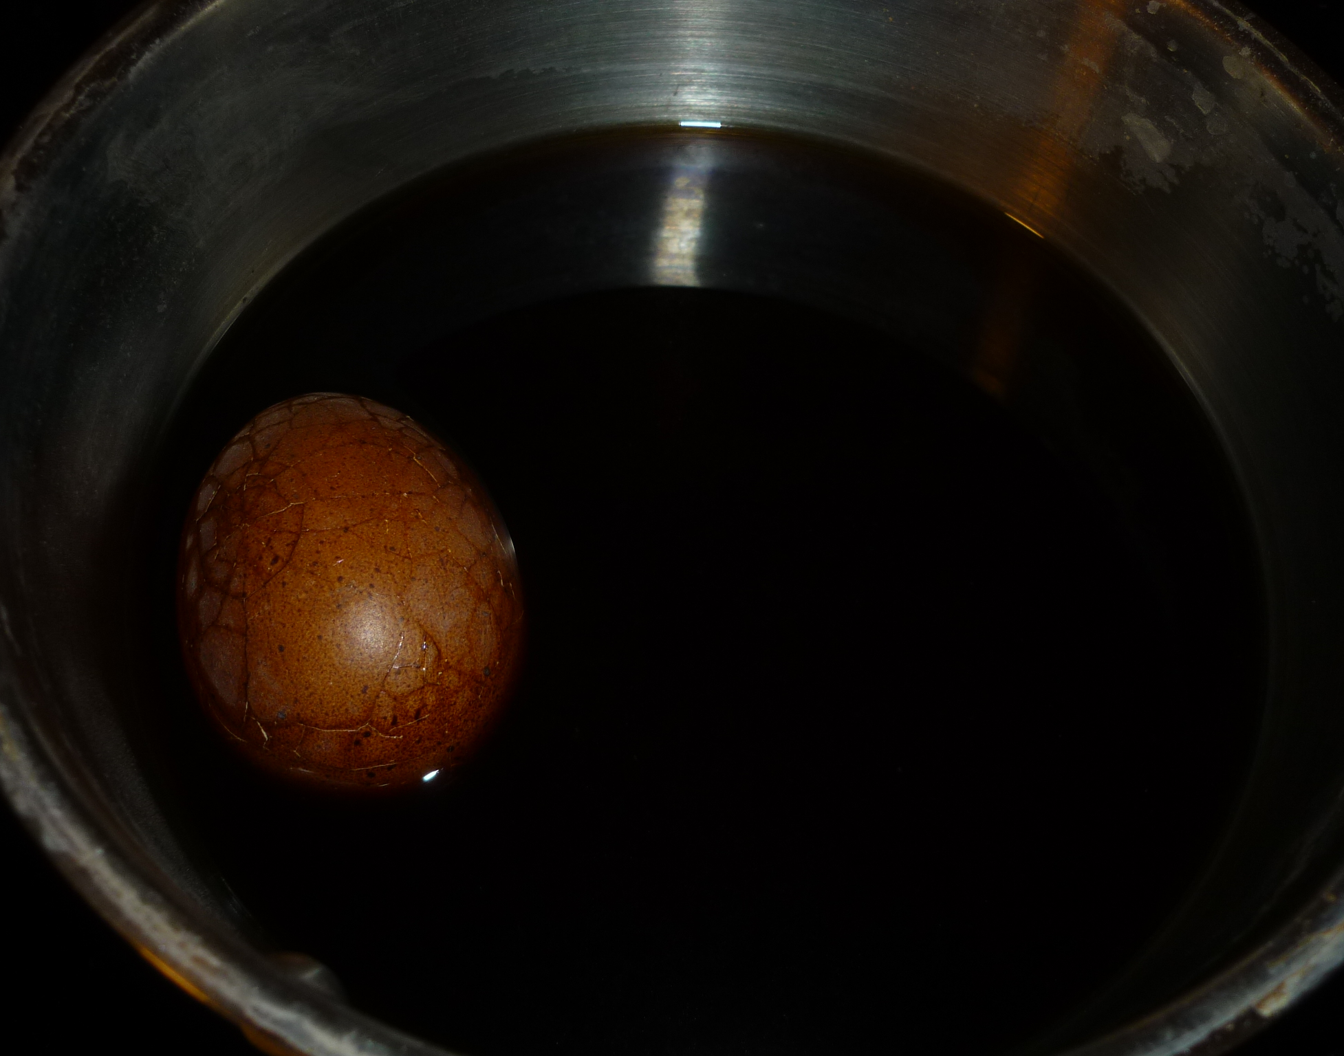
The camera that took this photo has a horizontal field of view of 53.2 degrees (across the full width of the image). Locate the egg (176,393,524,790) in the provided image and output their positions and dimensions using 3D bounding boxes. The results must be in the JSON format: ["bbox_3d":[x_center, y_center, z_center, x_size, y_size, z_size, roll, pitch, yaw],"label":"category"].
[{"bbox_3d":[-0.042,0.008,0.177,0.044,0.044,0.056,-16,65,-12],"label":"egg"}]

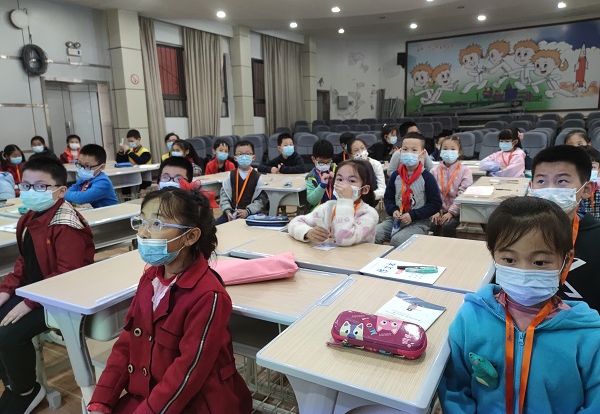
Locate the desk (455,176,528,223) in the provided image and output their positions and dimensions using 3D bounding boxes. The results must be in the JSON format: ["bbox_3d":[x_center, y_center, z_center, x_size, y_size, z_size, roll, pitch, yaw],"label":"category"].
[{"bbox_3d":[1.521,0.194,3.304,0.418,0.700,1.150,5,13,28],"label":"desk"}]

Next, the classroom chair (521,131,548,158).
[{"bbox_3d":[3.558,-0.658,6.400,0.540,0.960,0.580,7,14,34],"label":"classroom chair"}]

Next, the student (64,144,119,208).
[{"bbox_3d":[-1.378,0.118,2.817,0.540,1.060,0.420,-12,15,-41],"label":"student"}]

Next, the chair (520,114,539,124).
[{"bbox_3d":[5.915,-1.893,10.814,0.540,0.960,0.580,6,14,32],"label":"chair"}]

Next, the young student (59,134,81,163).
[{"bbox_3d":[-2.941,-0.344,5.453,0.420,1.179,0.600,-5,12,-20],"label":"young student"}]

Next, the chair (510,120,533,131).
[{"bbox_3d":[4.586,-1.281,8.686,0.550,1.000,0.650,4,13,27],"label":"chair"}]

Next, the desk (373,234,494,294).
[{"bbox_3d":[0.583,0.544,1.768,0.410,0.700,0.610,6,14,33],"label":"desk"}]

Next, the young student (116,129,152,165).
[{"bbox_3d":[-1.957,-0.309,4.922,0.420,1.180,0.600,6,14,33],"label":"young student"}]

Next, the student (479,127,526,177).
[{"bbox_3d":[1.991,-0.171,4.013,0.450,1.130,0.600,4,13,23],"label":"student"}]

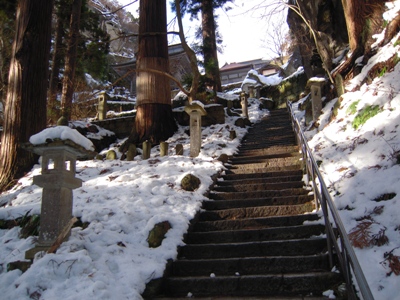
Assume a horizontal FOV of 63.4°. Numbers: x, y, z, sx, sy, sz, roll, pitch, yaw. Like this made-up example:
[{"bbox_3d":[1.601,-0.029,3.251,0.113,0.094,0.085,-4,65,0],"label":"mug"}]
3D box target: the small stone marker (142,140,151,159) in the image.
[{"bbox_3d":[-1.654,-0.015,10.000,0.210,0.560,0.210,-6,-15,17],"label":"small stone marker"}]

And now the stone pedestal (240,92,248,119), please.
[{"bbox_3d":[2.380,-2.380,17.300,0.340,1.480,0.340,-10,-16,30],"label":"stone pedestal"}]

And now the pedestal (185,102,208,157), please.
[{"bbox_3d":[-0.136,-0.609,9.750,0.540,1.630,0.540,-5,-14,13],"label":"pedestal"}]

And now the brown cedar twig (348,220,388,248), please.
[{"bbox_3d":[1.979,0.993,3.800,0.420,0.310,0.320,-8,-15,23],"label":"brown cedar twig"}]

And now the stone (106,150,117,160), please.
[{"bbox_3d":[-2.790,0.173,10.200,0.310,0.320,0.260,1,-14,-12],"label":"stone"}]

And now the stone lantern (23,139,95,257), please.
[{"bbox_3d":[-2.005,0.632,4.650,0.690,1.820,0.690,-3,-14,6],"label":"stone lantern"}]

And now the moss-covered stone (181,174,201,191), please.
[{"bbox_3d":[-0.188,0.643,6.400,0.390,0.330,0.350,-5,-14,11],"label":"moss-covered stone"}]

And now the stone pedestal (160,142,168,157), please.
[{"bbox_3d":[-1.086,-0.015,9.900,0.210,0.450,0.210,-5,-14,14],"label":"stone pedestal"}]

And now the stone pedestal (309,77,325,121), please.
[{"bbox_3d":[4.250,-1.806,11.800,0.530,1.650,0.530,-5,-14,13],"label":"stone pedestal"}]

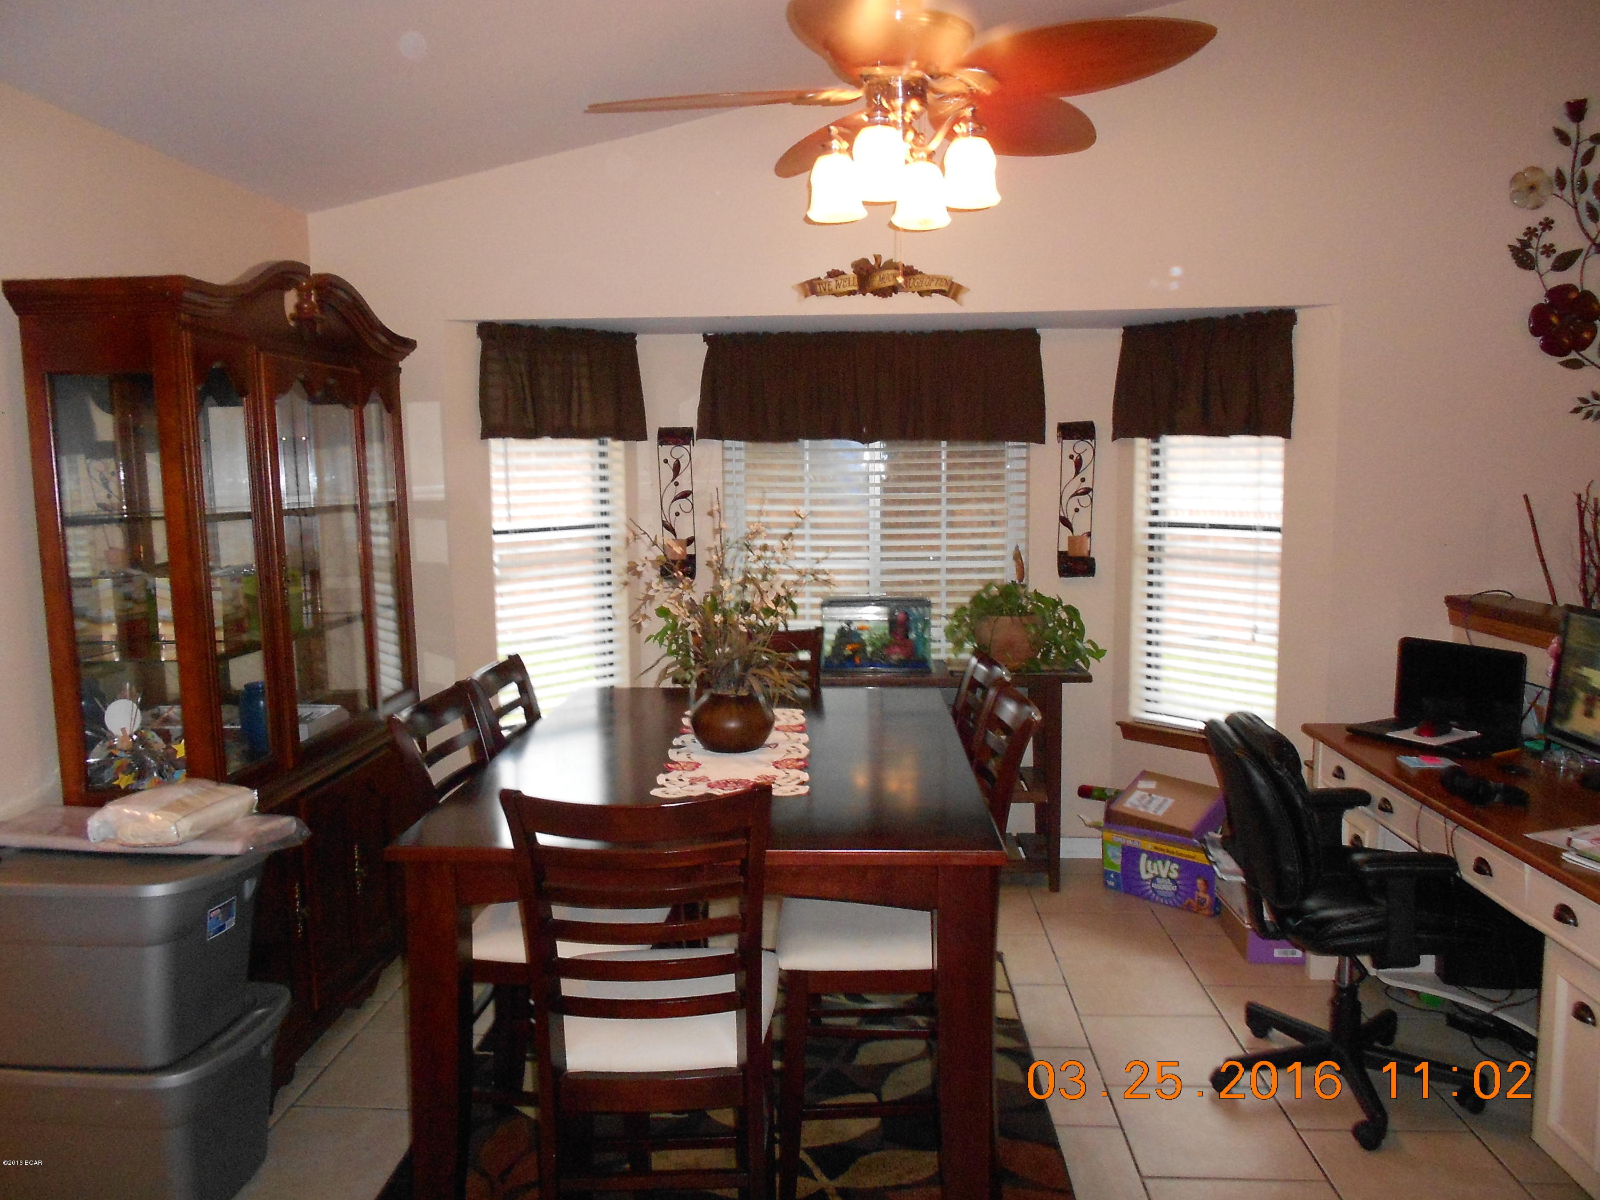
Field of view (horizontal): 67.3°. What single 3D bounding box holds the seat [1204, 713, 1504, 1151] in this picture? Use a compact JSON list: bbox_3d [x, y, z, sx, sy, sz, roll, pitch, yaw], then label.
[{"bbox_3d":[1.341,0.759,3.039,0.667,0.972,0.634,0,6,8],"label":"seat"}]

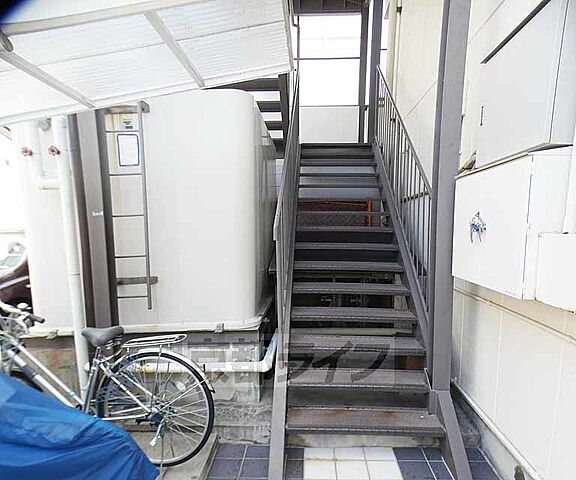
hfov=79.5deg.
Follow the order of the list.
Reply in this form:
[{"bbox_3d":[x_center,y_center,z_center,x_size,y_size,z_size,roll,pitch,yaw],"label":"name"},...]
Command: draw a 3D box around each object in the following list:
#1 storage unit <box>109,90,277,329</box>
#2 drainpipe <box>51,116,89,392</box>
[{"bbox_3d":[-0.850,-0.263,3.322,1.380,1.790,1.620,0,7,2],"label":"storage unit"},{"bbox_3d":[-1.423,0.191,2.306,0.086,1.984,0.086,-2,6,0],"label":"drainpipe"}]

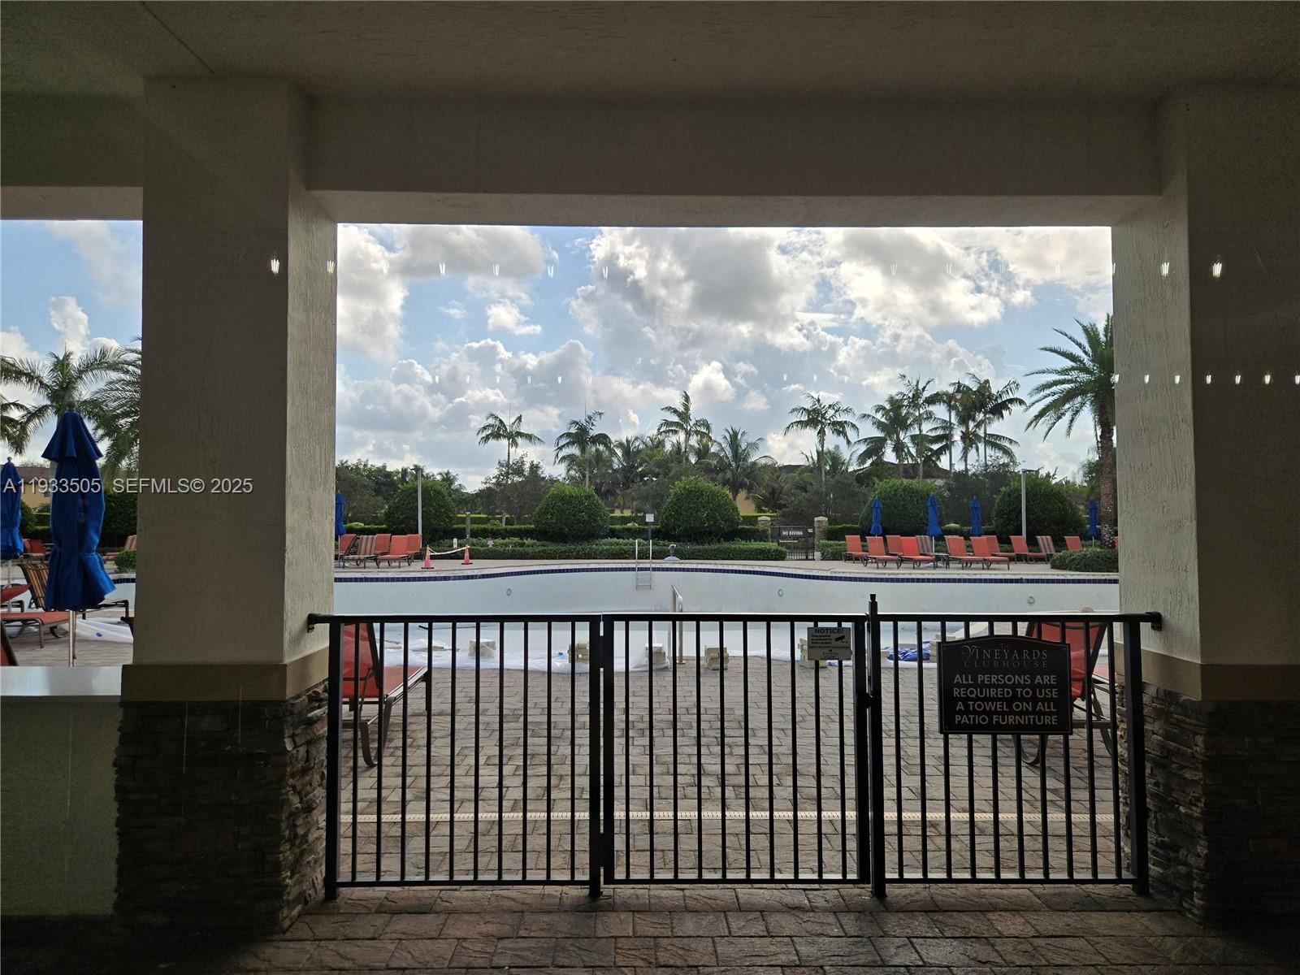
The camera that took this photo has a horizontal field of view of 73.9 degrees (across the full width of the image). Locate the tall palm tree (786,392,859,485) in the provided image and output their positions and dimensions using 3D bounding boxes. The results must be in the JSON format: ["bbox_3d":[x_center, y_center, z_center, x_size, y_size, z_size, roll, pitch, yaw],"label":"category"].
[{"bbox_3d":[10.349,-1.173,52.069,4.500,9.141,4.500,0,-2,0],"label":"tall palm tree"}]

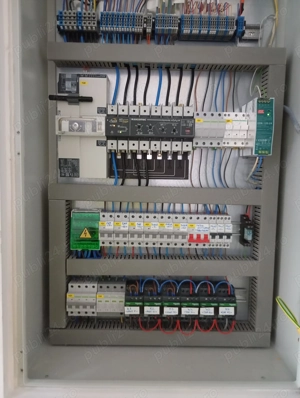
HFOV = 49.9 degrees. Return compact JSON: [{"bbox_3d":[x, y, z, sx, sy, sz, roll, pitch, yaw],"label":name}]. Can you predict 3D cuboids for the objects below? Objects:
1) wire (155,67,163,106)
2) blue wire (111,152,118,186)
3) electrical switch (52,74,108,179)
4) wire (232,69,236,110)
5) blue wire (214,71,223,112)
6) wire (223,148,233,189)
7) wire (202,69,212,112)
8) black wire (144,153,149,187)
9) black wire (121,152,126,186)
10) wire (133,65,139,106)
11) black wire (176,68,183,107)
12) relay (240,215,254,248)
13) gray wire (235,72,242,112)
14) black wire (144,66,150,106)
[{"bbox_3d":[0.023,-0.280,0.802,0.016,0.105,0.014,1,5,0],"label":"wire"},{"bbox_3d":[-0.087,-0.075,0.812,0.014,0.090,0.013,1,5,0],"label":"blue wire"},{"bbox_3d":[-0.156,-0.169,0.776,0.116,0.234,0.090,1,5,-1],"label":"electrical switch"},{"bbox_3d":[0.211,-0.268,0.803,0.006,0.107,0.009,1,5,0],"label":"wire"},{"bbox_3d":[0.172,-0.268,0.803,0.017,0.109,0.013,1,5,0],"label":"blue wire"},{"bbox_3d":[0.198,-0.077,0.819,0.022,0.102,0.012,1,5,-1],"label":"wire"},{"bbox_3d":[0.141,-0.266,0.790,0.023,0.104,0.017,1,5,-1],"label":"wire"},{"bbox_3d":[-0.008,-0.072,0.787,0.011,0.083,0.016,1,5,-1],"label":"black wire"},{"bbox_3d":[-0.066,-0.075,0.811,0.015,0.088,0.015,1,5,-1],"label":"black wire"},{"bbox_3d":[-0.034,-0.282,0.802,0.011,0.104,0.013,1,5,0],"label":"wire"},{"bbox_3d":[0.074,-0.279,0.802,0.015,0.102,0.014,1,5,0],"label":"black wire"},{"bbox_3d":[0.248,0.080,0.822,0.017,0.079,0.068,1,5,-1],"label":"relay"},{"bbox_3d":[0.218,-0.263,0.791,0.017,0.098,0.016,1,5,-1],"label":"gray wire"},{"bbox_3d":[-0.007,-0.280,0.802,0.015,0.103,0.014,1,5,0],"label":"black wire"}]

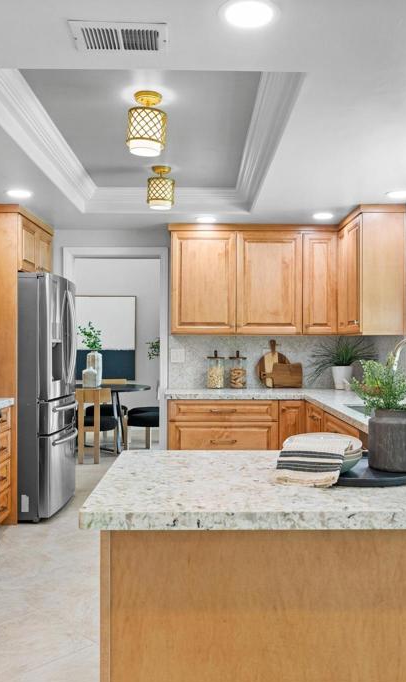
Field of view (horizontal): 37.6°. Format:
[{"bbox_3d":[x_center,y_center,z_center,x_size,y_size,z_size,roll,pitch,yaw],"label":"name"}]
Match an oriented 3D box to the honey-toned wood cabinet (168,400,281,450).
[{"bbox_3d":[0.157,0.884,4.840,0.865,0.860,0.610,0,0,0],"label":"honey-toned wood cabinet"}]

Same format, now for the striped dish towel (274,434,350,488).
[{"bbox_3d":[0.323,0.352,1.772,0.200,0.105,0.250,0,0,14],"label":"striped dish towel"}]

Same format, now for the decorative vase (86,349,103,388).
[{"bbox_3d":[-1.345,0.346,7.430,0.200,0.445,0.200,0,0,0],"label":"decorative vase"}]

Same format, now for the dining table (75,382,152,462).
[{"bbox_3d":[-1.231,0.940,7.242,1.200,0.750,1.200,0,0,0],"label":"dining table"}]

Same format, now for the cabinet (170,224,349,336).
[{"bbox_3d":[0.455,-0.515,5.195,1.470,0.937,0.330,0,0,0],"label":"cabinet"}]

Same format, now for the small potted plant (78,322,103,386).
[{"bbox_3d":[-1.371,0.170,7.292,0.300,0.780,0.260,0,0,0],"label":"small potted plant"}]

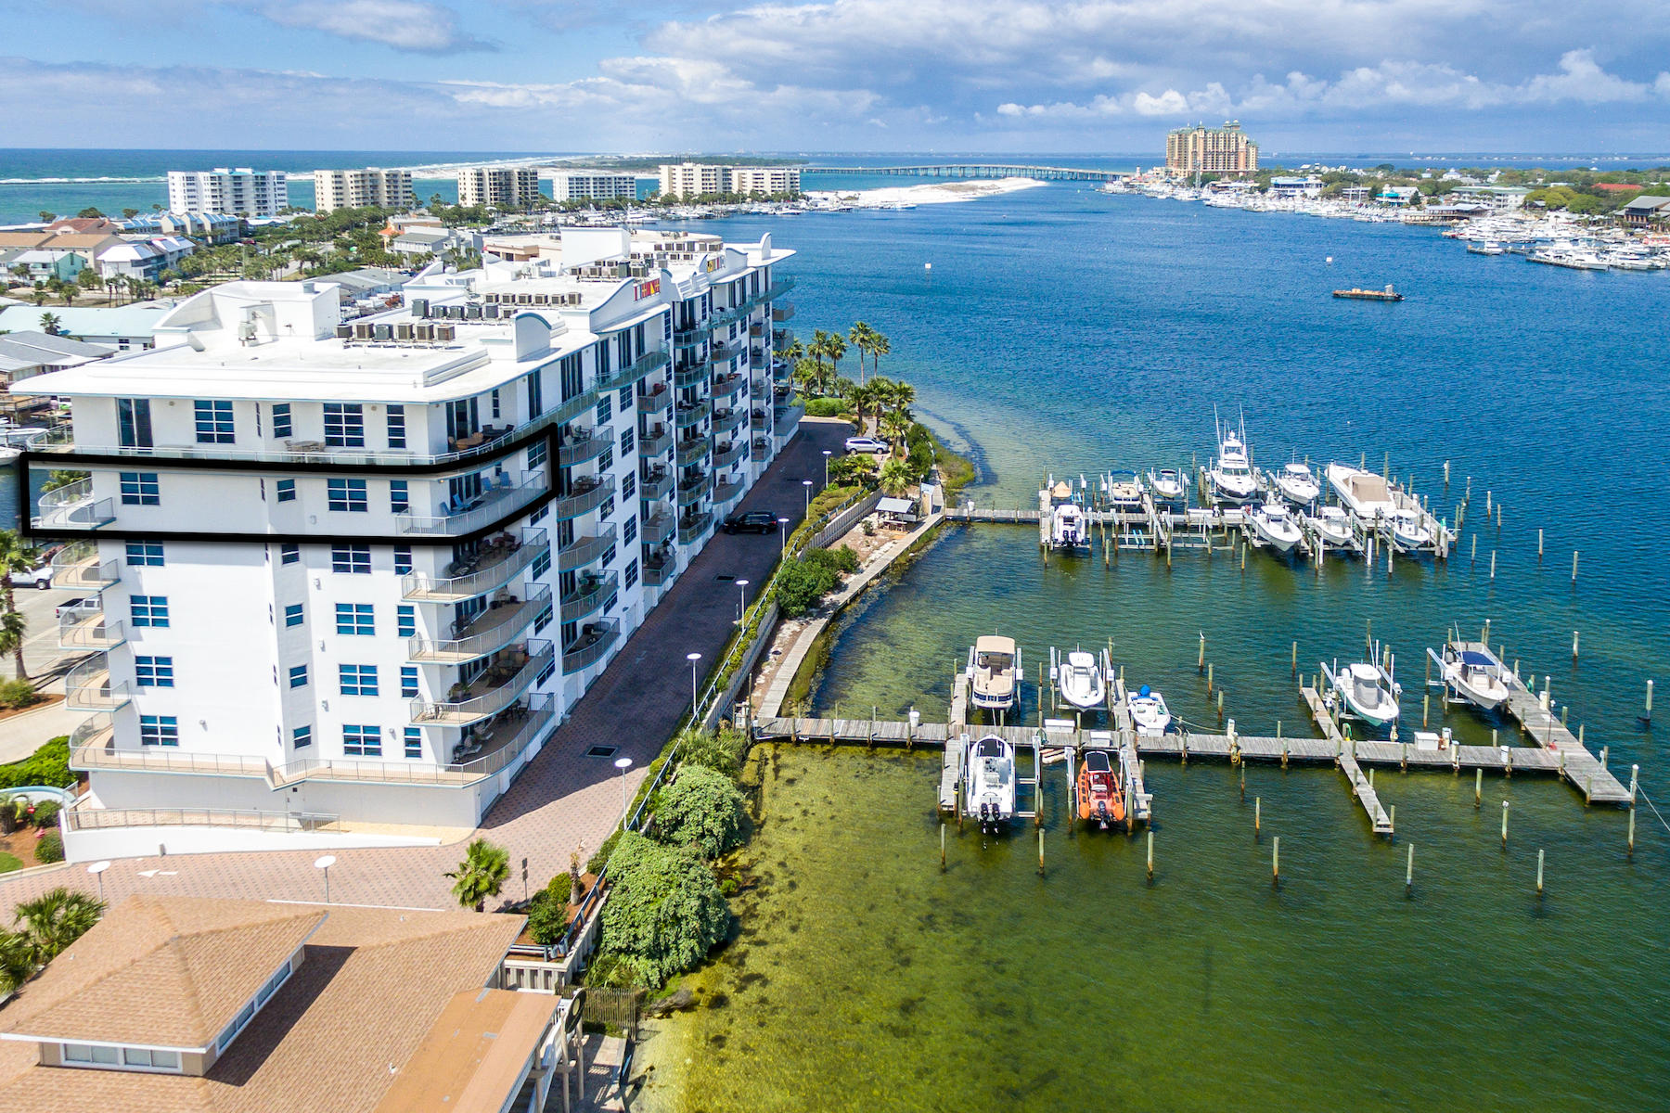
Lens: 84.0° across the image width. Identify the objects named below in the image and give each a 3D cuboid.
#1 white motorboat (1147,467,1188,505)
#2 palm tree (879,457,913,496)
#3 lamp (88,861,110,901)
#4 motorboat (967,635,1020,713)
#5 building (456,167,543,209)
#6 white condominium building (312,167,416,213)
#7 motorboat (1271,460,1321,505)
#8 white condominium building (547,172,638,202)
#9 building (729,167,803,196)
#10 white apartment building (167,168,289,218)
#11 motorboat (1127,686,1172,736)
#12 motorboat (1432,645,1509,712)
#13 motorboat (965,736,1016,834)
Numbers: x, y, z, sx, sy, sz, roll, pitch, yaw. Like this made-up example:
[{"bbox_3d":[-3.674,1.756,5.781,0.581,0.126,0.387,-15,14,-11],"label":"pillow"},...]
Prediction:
[{"bbox_3d":[35.467,-7.499,98.711,2.500,2.600,6.500,4,24,9],"label":"white motorboat"},{"bbox_3d":[5.992,-7.447,89.680,3.400,4.300,3.400,0,24,0],"label":"palm tree"},{"bbox_3d":[-29.152,14.049,37.022,0.850,3.900,0.850,0,24,0],"label":"lamp"},{"bbox_3d":[10.705,8.139,62.364,2.650,2.750,7.000,4,24,9],"label":"motorboat"},{"bbox_3d":[-209.439,-231.350,580.942,40.000,22.000,19.000,-21,31,-40],"label":"building"},{"bbox_3d":[-266.627,-208.999,528.251,43.000,22.500,20.000,-21,31,-40],"label":"white condominium building"},{"bbox_3d":[49.378,-7.646,98.892,2.900,3.000,8.100,4,24,9],"label":"motorboat"},{"bbox_3d":[-168.190,-256.781,650.000,50.000,18.000,20.000,-16,28,-32],"label":"white condominium building"},{"bbox_3d":[-53.076,-288.978,713.557,48.000,21.000,19.000,-6,24,-14],"label":"building"},{"bbox_3d":[-315.434,-189.843,483.948,46.000,23.500,21.000,-21,31,-40],"label":"white apartment building"},{"bbox_3d":[21.091,10.453,61.948,2.300,1.700,5.400,4,24,9],"label":"motorboat"},{"bbox_3d":[42.820,8.178,62.182,2.600,2.800,7.300,4,24,9],"label":"motorboat"},{"bbox_3d":[8.849,12.545,52.592,2.600,2.700,8.200,4,24,9],"label":"motorboat"}]

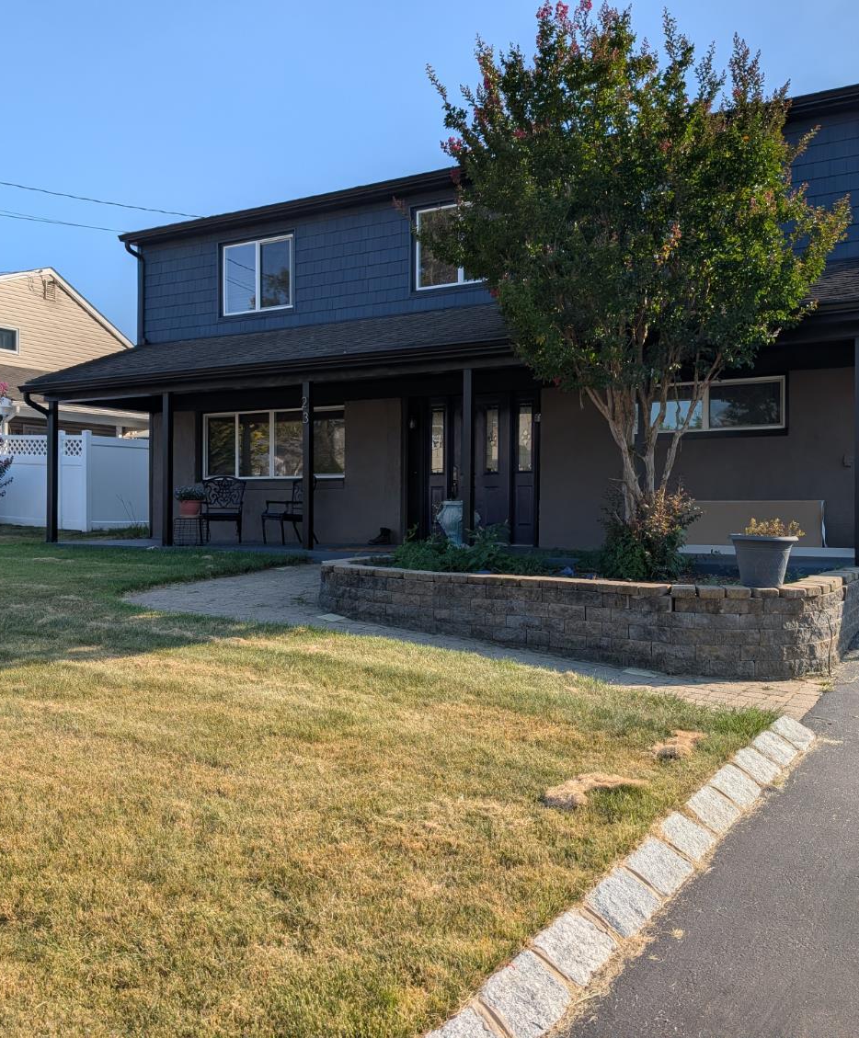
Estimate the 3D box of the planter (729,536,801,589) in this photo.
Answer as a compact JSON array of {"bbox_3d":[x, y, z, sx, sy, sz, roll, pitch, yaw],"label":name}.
[{"bbox_3d":[2.425,0.299,6.931,0.500,0.365,0.500,0,1,19],"label":"planter"}]

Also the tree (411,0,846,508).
[{"bbox_3d":[1.767,-1.969,8.182,3.550,4.910,3.500,0,1,12],"label":"tree"}]

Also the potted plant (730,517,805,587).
[{"bbox_3d":[2.441,0.232,6.931,0.530,0.490,0.510,0,1,19],"label":"potted plant"}]

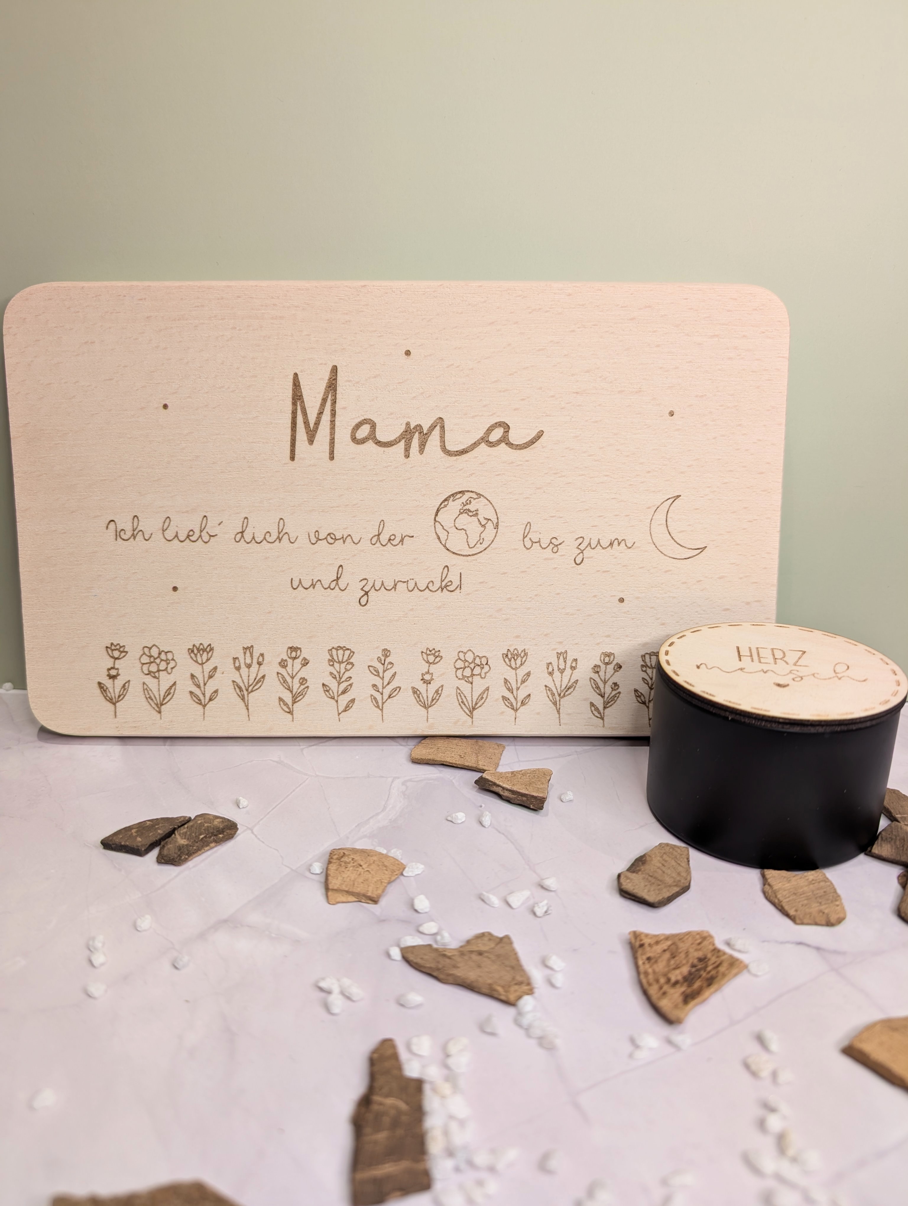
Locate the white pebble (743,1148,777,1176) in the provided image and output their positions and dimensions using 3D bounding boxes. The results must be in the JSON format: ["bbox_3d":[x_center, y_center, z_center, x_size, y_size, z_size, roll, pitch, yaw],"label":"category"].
[{"bbox_3d":[0.052,0.094,0.141,0.005,0.003,0.004,8,22,20],"label":"white pebble"}]

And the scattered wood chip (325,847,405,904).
[{"bbox_3d":[-0.022,0.069,0.212,0.020,0.004,0.019,0,20,0],"label":"scattered wood chip"}]

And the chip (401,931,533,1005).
[{"bbox_3d":[0.003,0.079,0.184,0.030,0.004,0.016,4,20,11],"label":"chip"}]

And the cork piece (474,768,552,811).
[{"bbox_3d":[0.018,0.054,0.249,0.023,0.005,0.014,8,22,22],"label":"cork piece"}]

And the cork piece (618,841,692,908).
[{"bbox_3d":[0.053,0.069,0.213,0.025,0.003,0.014,-19,27,-42],"label":"cork piece"}]

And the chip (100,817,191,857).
[{"bbox_3d":[-0.083,0.063,0.227,0.013,0.004,0.020,13,24,31],"label":"chip"}]

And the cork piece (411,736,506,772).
[{"bbox_3d":[0.002,0.048,0.268,0.028,0.003,0.015,7,21,17],"label":"cork piece"}]

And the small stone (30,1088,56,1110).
[{"bbox_3d":[-0.073,0.089,0.150,0.004,0.003,0.003,-16,26,-37],"label":"small stone"}]

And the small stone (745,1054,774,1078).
[{"bbox_3d":[0.058,0.088,0.159,0.005,0.003,0.004,5,21,13],"label":"small stone"}]

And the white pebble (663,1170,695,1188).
[{"bbox_3d":[0.037,0.095,0.139,0.005,0.002,0.003,-3,20,-8],"label":"white pebble"}]

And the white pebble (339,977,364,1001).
[{"bbox_3d":[-0.022,0.082,0.177,0.006,0.003,0.004,17,26,39],"label":"white pebble"}]

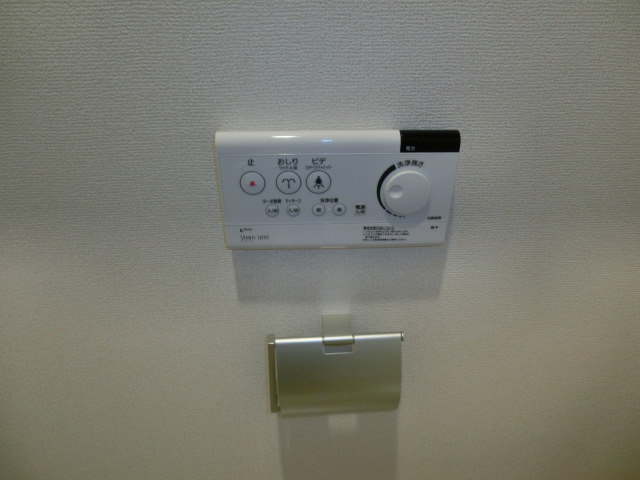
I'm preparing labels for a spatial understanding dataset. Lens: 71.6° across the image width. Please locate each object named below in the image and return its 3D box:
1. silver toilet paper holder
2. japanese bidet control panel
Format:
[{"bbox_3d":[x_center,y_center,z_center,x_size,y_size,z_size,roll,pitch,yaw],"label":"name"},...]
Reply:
[{"bbox_3d":[0.017,0.154,0.543,0.156,0.107,0.073,-1,28,-2],"label":"silver toilet paper holder"},{"bbox_3d":[0.019,-0.051,0.458,0.236,0.124,0.028,-1,28,-2],"label":"japanese bidet control panel"}]

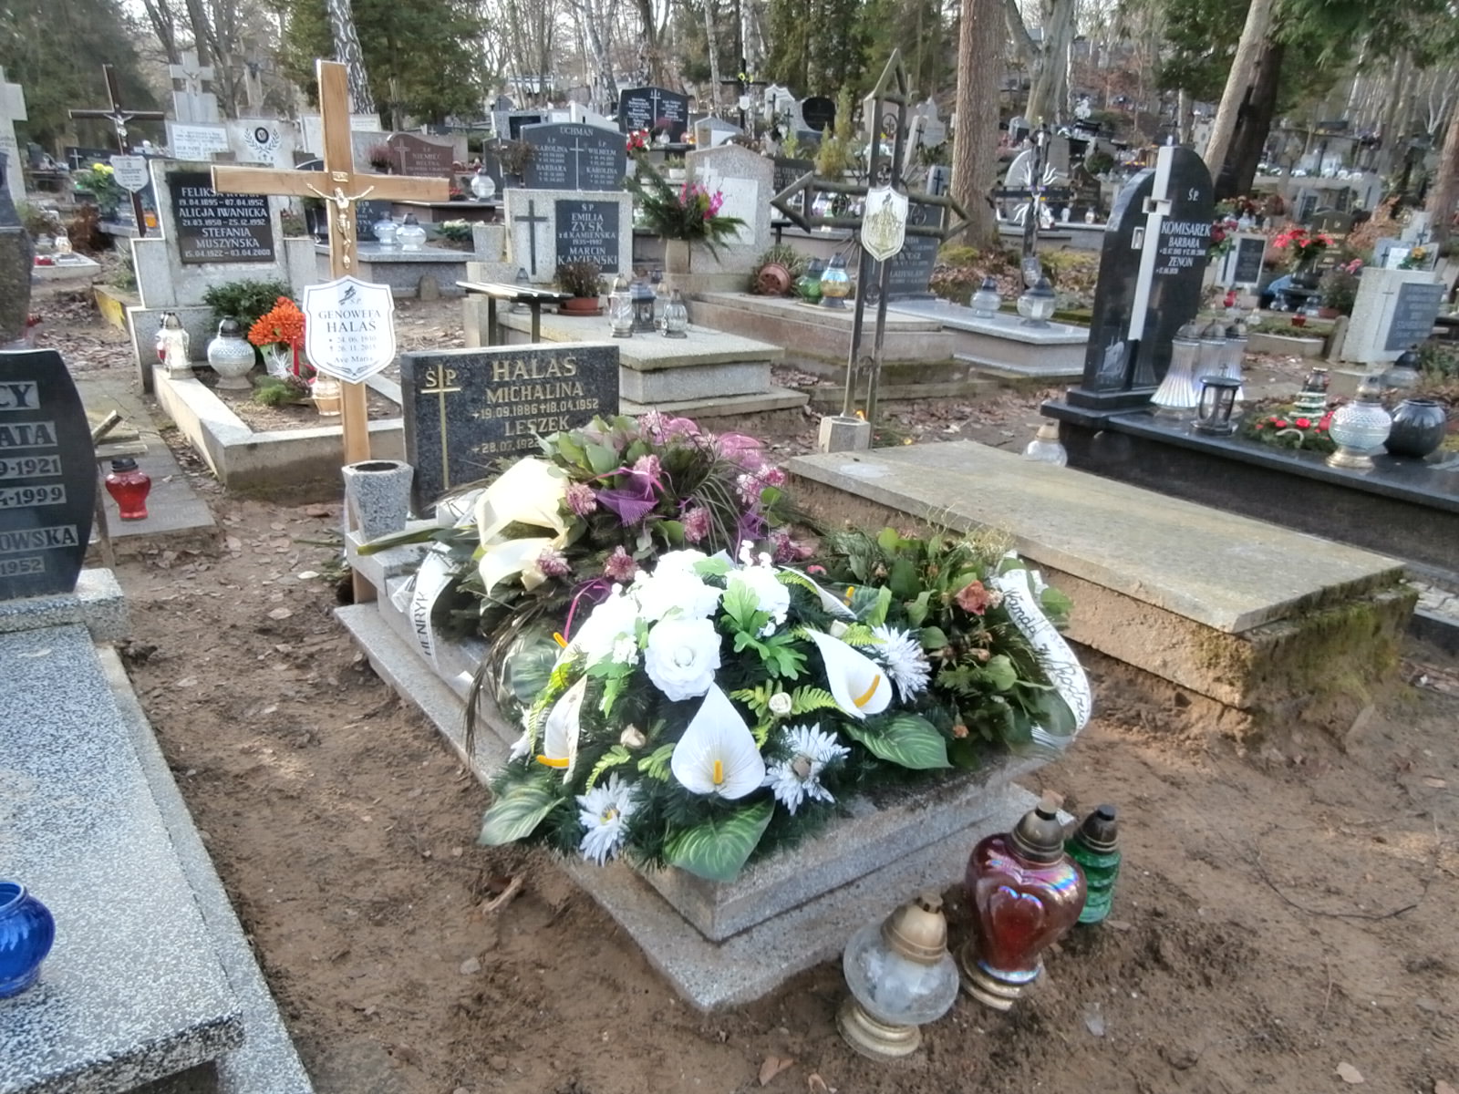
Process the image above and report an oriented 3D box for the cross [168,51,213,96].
[{"bbox_3d":[-5.994,-5.271,11.258,0.450,0.460,0.120,-12,24,-36],"label":"cross"}]

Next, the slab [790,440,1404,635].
[{"bbox_3d":[1.137,-0.120,3.418,0.968,0.046,1.722,-9,22,-35],"label":"slab"}]

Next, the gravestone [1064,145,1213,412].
[{"bbox_3d":[1.740,-1.126,4.197,0.690,1.006,0.160,-14,27,-36],"label":"gravestone"}]

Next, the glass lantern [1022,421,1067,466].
[{"bbox_3d":[1.275,-0.385,4.120,0.170,0.250,0.170,-10,22,-33],"label":"glass lantern"}]

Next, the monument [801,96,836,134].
[{"bbox_3d":[1.402,-6.828,16.052,0.600,0.600,0.100,-12,24,-36],"label":"monument"}]

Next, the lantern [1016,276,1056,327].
[{"bbox_3d":[2.109,-1.674,6.884,0.260,0.310,0.260,8,20,15],"label":"lantern"}]

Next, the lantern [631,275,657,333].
[{"bbox_3d":[-0.505,-1.462,6.047,0.155,0.310,0.155,-12,24,-36],"label":"lantern"}]

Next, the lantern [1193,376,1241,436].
[{"bbox_3d":[1.853,-0.538,3.850,0.128,0.203,0.128,-14,27,-36],"label":"lantern"}]

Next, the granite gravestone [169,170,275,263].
[{"bbox_3d":[-2.501,-1.631,5.000,0.419,0.434,0.030,-11,25,-30],"label":"granite gravestone"}]

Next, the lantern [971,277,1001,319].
[{"bbox_3d":[1.596,-1.552,6.300,0.158,0.243,0.158,2,21,-1],"label":"lantern"}]

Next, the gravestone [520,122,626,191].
[{"bbox_3d":[-1.599,-3.940,10.361,1.140,0.720,0.100,-12,24,-36],"label":"gravestone"}]

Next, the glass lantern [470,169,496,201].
[{"bbox_3d":[-2.596,-3.809,10.671,0.250,0.290,0.250,-2,20,-13],"label":"glass lantern"}]

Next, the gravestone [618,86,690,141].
[{"bbox_3d":[-1.049,-5.994,14.000,1.040,0.720,0.120,-10,22,-33],"label":"gravestone"}]

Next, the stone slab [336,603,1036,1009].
[{"bbox_3d":[-0.262,0.392,2.584,0.910,0.070,1.830,-12,24,-36],"label":"stone slab"}]

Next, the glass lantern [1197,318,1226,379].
[{"bbox_3d":[2.058,-0.799,4.372,0.195,0.365,0.195,-10,22,-33],"label":"glass lantern"}]

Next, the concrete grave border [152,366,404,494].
[{"bbox_3d":[-2.233,-0.695,5.191,0.993,0.193,2.066,-11,23,-34],"label":"concrete grave border"}]

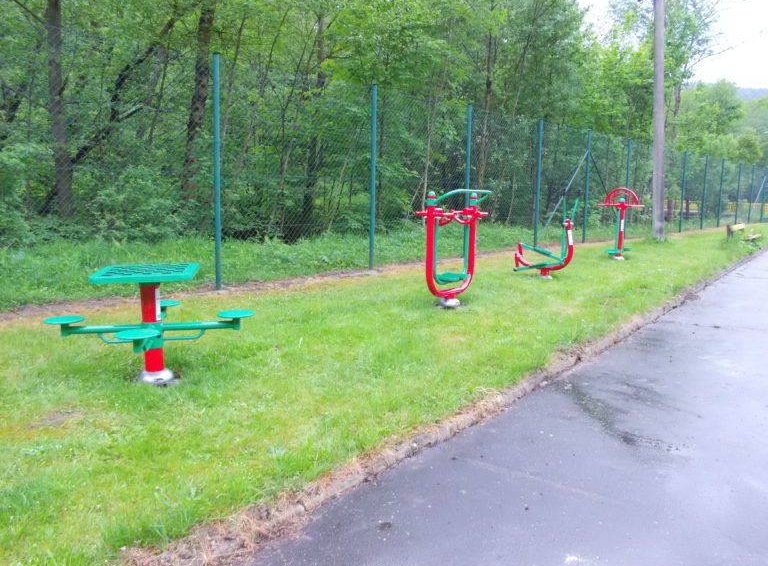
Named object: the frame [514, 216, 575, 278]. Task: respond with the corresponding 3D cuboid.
[{"bbox_3d":[2.737,-0.593,10.907,1.020,1.034,0.360,8,10,40],"label":"frame"}]

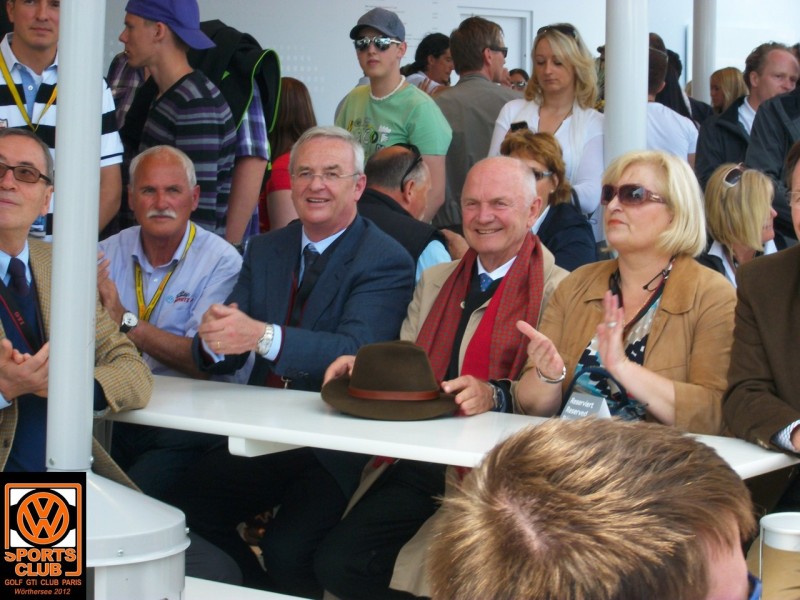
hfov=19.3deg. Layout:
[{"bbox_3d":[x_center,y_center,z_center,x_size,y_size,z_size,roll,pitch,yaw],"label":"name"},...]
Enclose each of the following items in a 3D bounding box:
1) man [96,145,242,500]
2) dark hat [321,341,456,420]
[{"bbox_3d":[-0.661,0.273,5.775,0.540,1.280,0.760,5,9,22],"label":"man"},{"bbox_3d":[-0.017,0.170,5.190,0.295,0.135,0.310,4,9,15],"label":"dark hat"}]

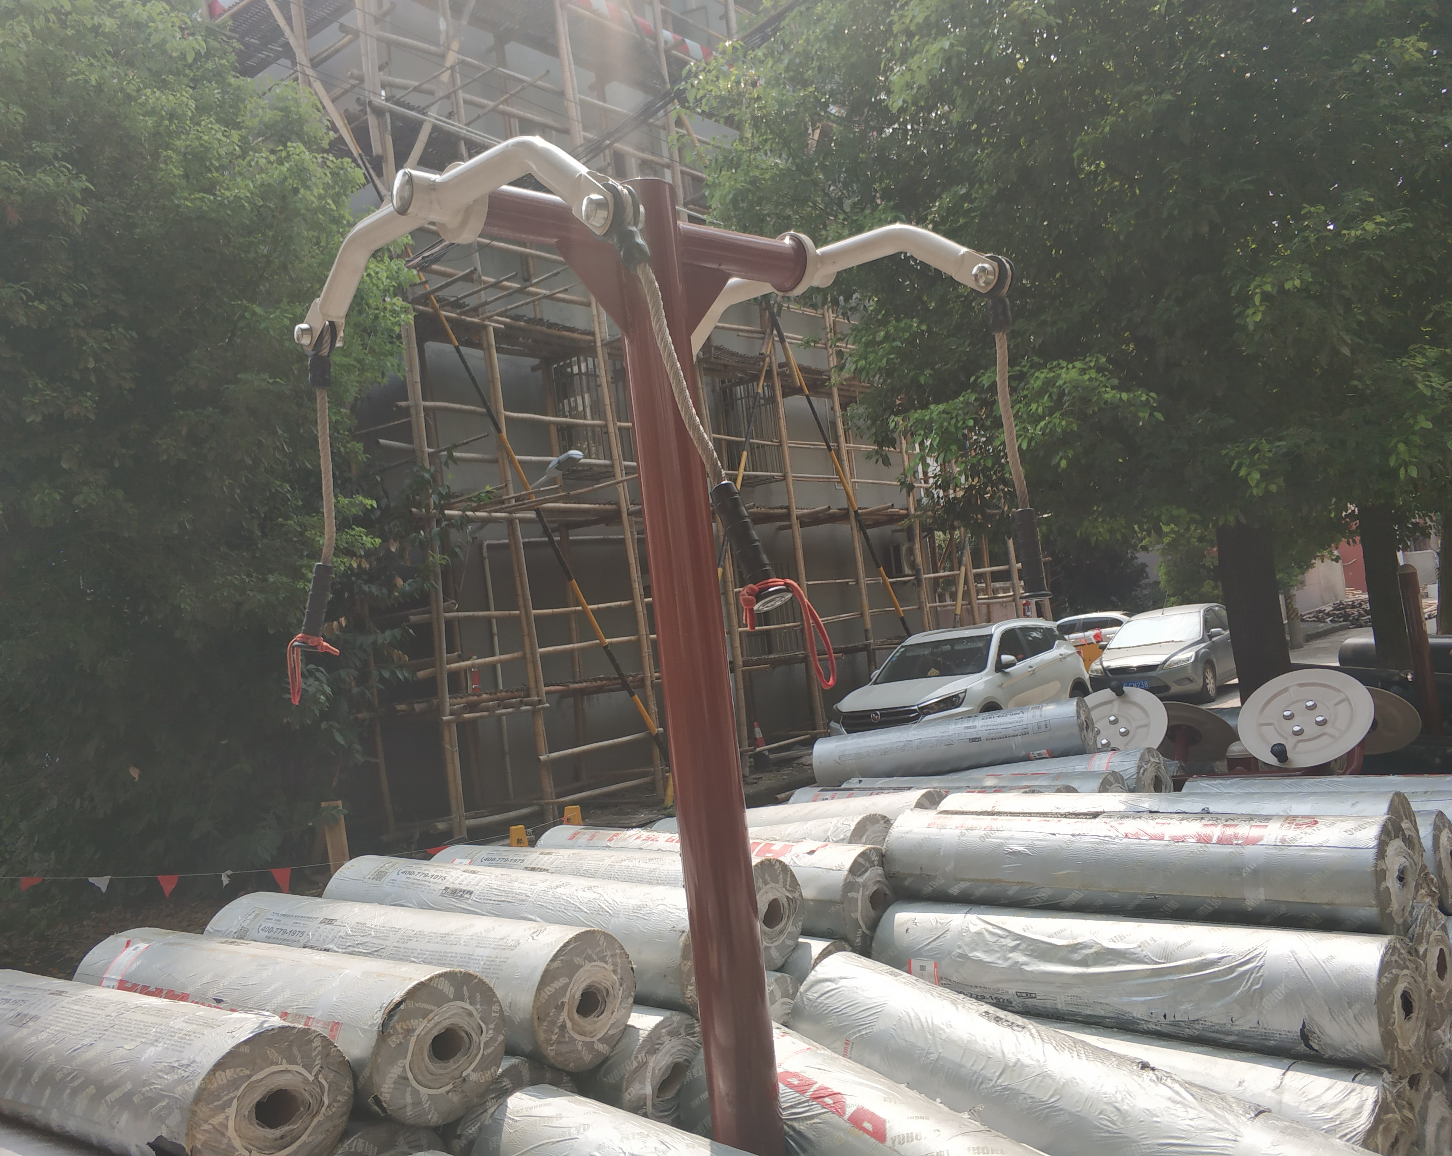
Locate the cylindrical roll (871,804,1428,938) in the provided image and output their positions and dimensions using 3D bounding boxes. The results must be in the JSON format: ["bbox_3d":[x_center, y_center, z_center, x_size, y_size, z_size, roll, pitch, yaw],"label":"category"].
[{"bbox_3d":[0.762,0.555,2.331,0.200,0.200,1.000,-4,-5,-44],"label":"cylindrical roll"}]

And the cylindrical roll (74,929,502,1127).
[{"bbox_3d":[-0.738,0.683,1.901,1.000,0.200,0.200,-11,-5,42],"label":"cylindrical roll"}]

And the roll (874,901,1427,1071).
[{"bbox_3d":[0.722,0.735,2.249,0.200,0.200,1.000,-4,-6,-43],"label":"roll"}]

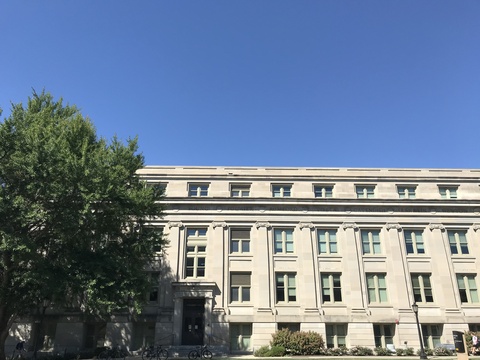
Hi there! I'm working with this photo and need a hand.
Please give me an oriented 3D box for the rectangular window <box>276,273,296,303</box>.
[{"bbox_3d":[3.981,9.137,33.066,1.826,2.428,0.300,1,-22,-1],"label":"rectangular window"}]

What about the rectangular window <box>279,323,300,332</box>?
[{"bbox_3d":[4.016,12.764,31.631,1.860,2.101,0.300,1,-22,-1],"label":"rectangular window"}]

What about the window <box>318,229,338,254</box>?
[{"bbox_3d":[7.872,5.473,34.619,1.791,2.256,0.300,1,-22,-1],"label":"window"}]

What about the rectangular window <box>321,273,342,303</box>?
[{"bbox_3d":[8.477,9.988,35.981,1.930,2.750,0.200,1,-22,-1],"label":"rectangular window"}]

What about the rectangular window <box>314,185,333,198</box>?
[{"bbox_3d":[7.872,1.038,36.375,1.791,1.292,0.300,1,-22,-1],"label":"rectangular window"}]

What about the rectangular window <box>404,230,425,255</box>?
[{"bbox_3d":[16.970,6.068,37.769,1.880,2.520,0.200,1,-22,-1],"label":"rectangular window"}]

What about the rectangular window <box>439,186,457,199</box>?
[{"bbox_3d":[19.683,1.144,36.643,1.791,1.292,0.300,1,-22,-1],"label":"rectangular window"}]

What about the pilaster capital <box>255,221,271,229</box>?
[{"bbox_3d":[2.206,4.371,37.727,1.450,0.740,0.450,1,-22,-1],"label":"pilaster capital"}]

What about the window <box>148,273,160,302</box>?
[{"bbox_3d":[-7.308,8.623,31.348,1.520,2.240,0.250,0,-20,0],"label":"window"}]

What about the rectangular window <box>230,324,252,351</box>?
[{"bbox_3d":[0.125,12.729,31.542,1.860,2.101,0.300,1,-22,-1],"label":"rectangular window"}]

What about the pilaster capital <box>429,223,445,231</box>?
[{"bbox_3d":[16.632,3.939,32.879,1.110,0.570,0.450,0,-20,0],"label":"pilaster capital"}]

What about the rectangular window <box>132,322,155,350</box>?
[{"bbox_3d":[-7.433,12.060,29.963,1.460,1.990,0.250,0,-20,0],"label":"rectangular window"}]

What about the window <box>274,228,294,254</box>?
[{"bbox_3d":[3.738,5.175,32.729,1.440,2.070,0.250,0,-20,0],"label":"window"}]

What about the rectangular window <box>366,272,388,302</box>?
[{"bbox_3d":[12.762,10.042,36.047,1.930,2.760,0.200,1,-22,-1],"label":"rectangular window"}]

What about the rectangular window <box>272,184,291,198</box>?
[{"bbox_3d":[4.229,1.175,39.570,1.820,1.600,0.200,1,-22,-1],"label":"rectangular window"}]

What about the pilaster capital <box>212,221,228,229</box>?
[{"bbox_3d":[-1.797,3.987,34.469,1.292,0.663,0.400,1,-22,-1],"label":"pilaster capital"}]

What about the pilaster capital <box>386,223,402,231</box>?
[{"bbox_3d":[13.063,3.935,32.848,1.110,0.570,0.450,0,-20,0],"label":"pilaster capital"}]

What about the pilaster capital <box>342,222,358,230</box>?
[{"bbox_3d":[9.332,3.931,32.815,1.110,0.570,0.450,0,-20,0],"label":"pilaster capital"}]

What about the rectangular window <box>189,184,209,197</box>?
[{"bbox_3d":[-3.680,0.932,34.504,1.530,1.030,0.250,0,-20,0],"label":"rectangular window"}]

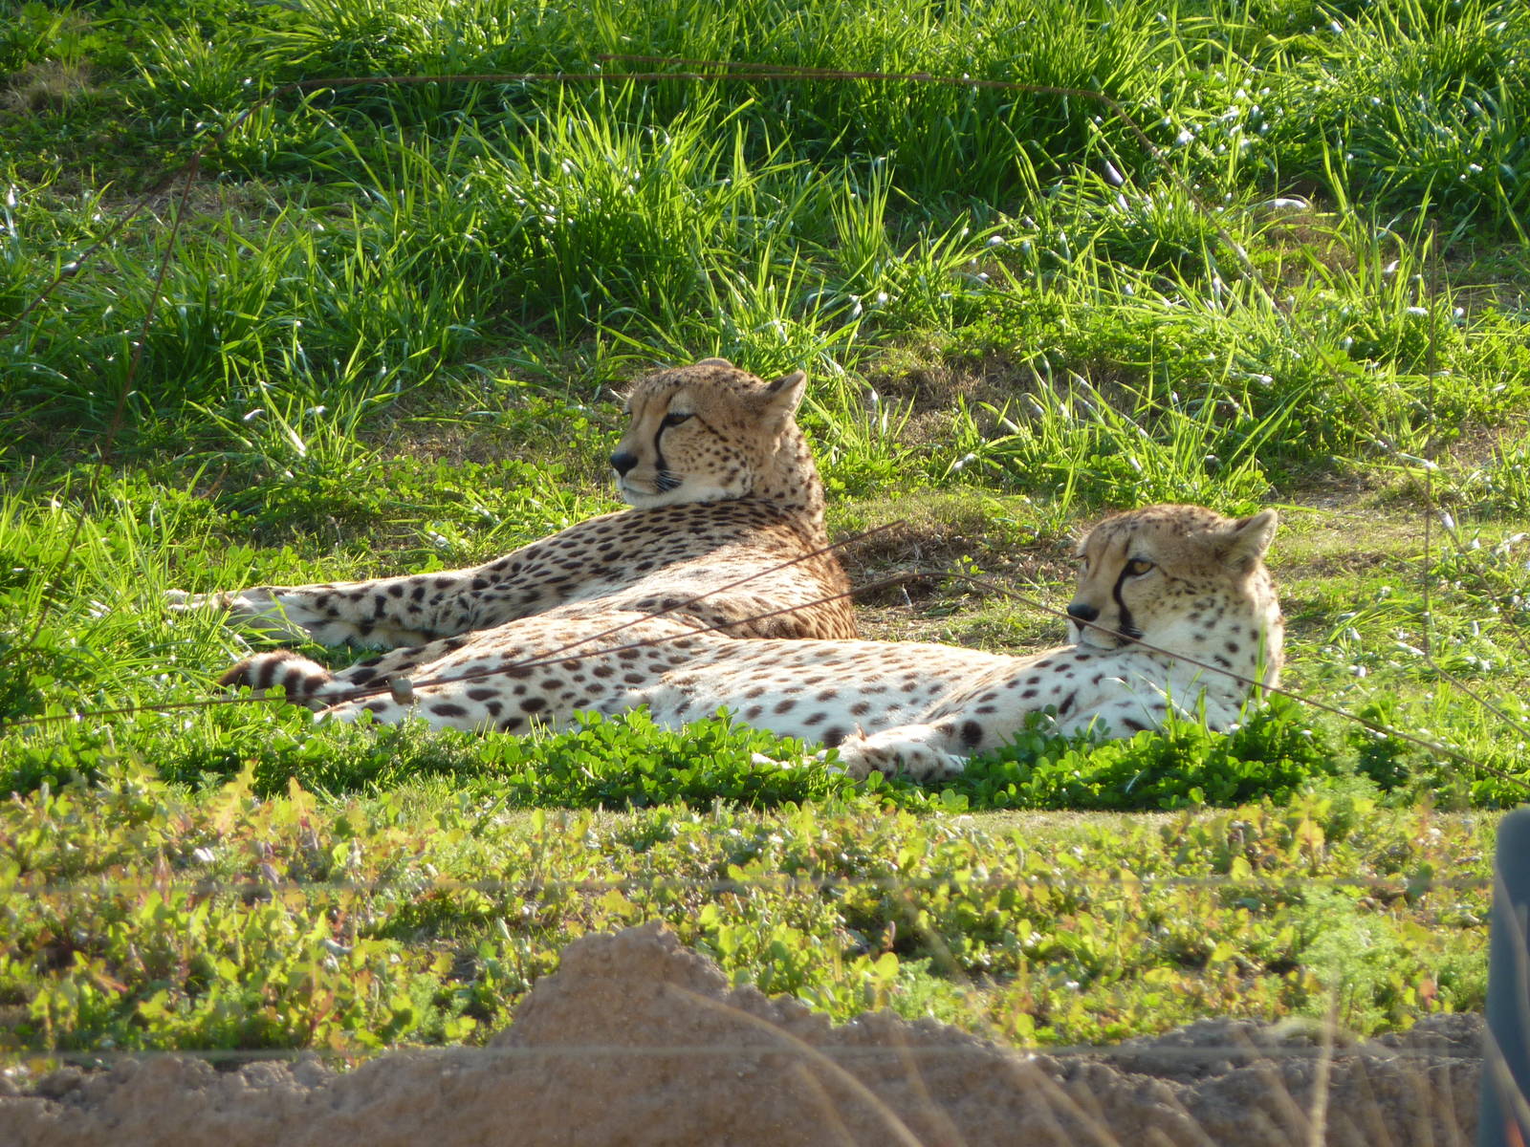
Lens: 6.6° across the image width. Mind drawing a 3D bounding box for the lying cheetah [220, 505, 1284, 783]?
[{"bbox_3d":[-0.013,0.054,13.550,1.050,0.290,0.450,2,10,10],"label":"lying cheetah"}]

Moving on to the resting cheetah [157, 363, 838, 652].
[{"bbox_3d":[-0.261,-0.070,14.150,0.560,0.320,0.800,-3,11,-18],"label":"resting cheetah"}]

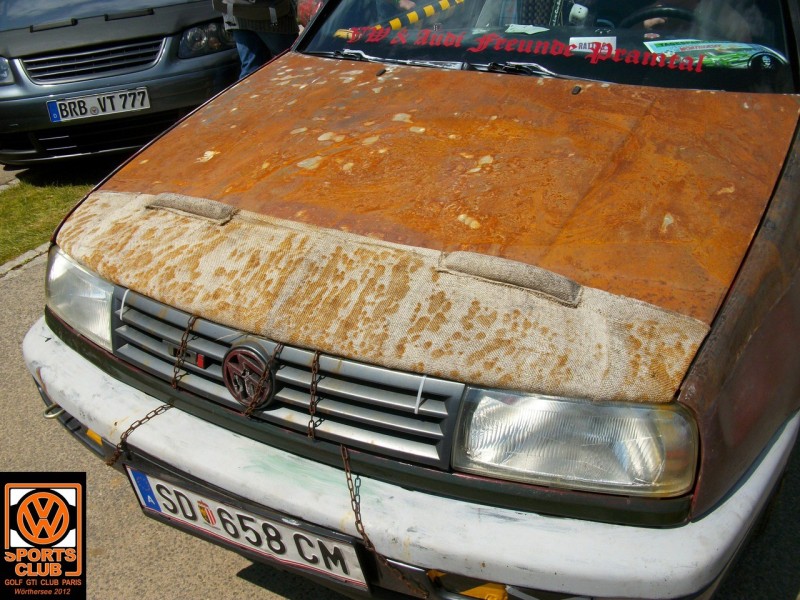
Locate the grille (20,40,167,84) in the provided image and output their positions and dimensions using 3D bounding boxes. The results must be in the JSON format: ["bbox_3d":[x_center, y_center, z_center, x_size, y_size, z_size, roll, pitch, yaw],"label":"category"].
[{"bbox_3d":[-1.653,-1.298,4.228,0.740,0.155,0.120,-16,33,-22],"label":"grille"}]

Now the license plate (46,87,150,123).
[{"bbox_3d":[-1.636,-1.064,4.292,0.520,0.110,0.015,-16,33,-22],"label":"license plate"}]

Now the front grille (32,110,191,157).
[{"bbox_3d":[-1.634,-0.958,4.429,0.780,0.150,0.110,-16,33,-22],"label":"front grille"}]

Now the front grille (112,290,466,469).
[{"bbox_3d":[-0.257,0.137,1.402,0.770,0.147,0.130,13,34,25],"label":"front grille"}]

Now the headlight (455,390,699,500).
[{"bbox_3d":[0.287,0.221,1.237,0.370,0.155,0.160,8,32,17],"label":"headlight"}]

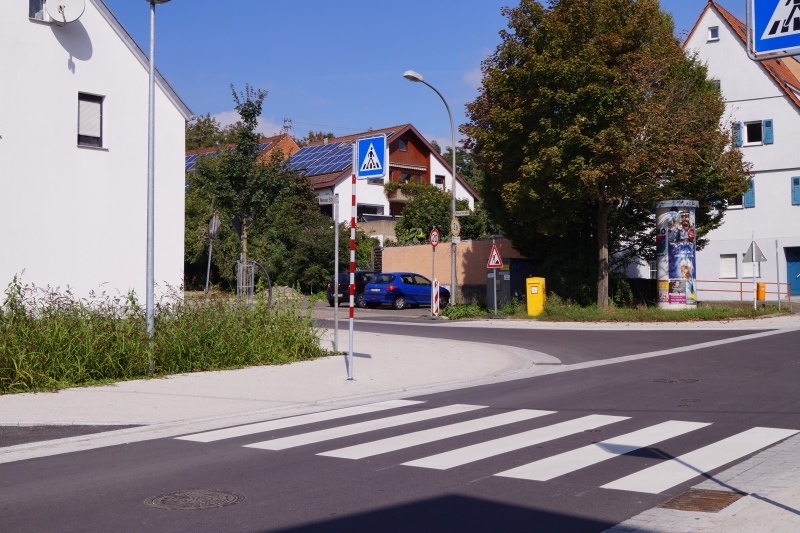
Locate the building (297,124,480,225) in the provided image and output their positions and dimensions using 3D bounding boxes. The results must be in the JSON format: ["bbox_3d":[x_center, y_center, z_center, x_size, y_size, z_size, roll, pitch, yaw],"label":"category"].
[{"bbox_3d":[-3.100,-5.450,81.900,11.600,7.900,13.500,0,0,-32],"label":"building"}]

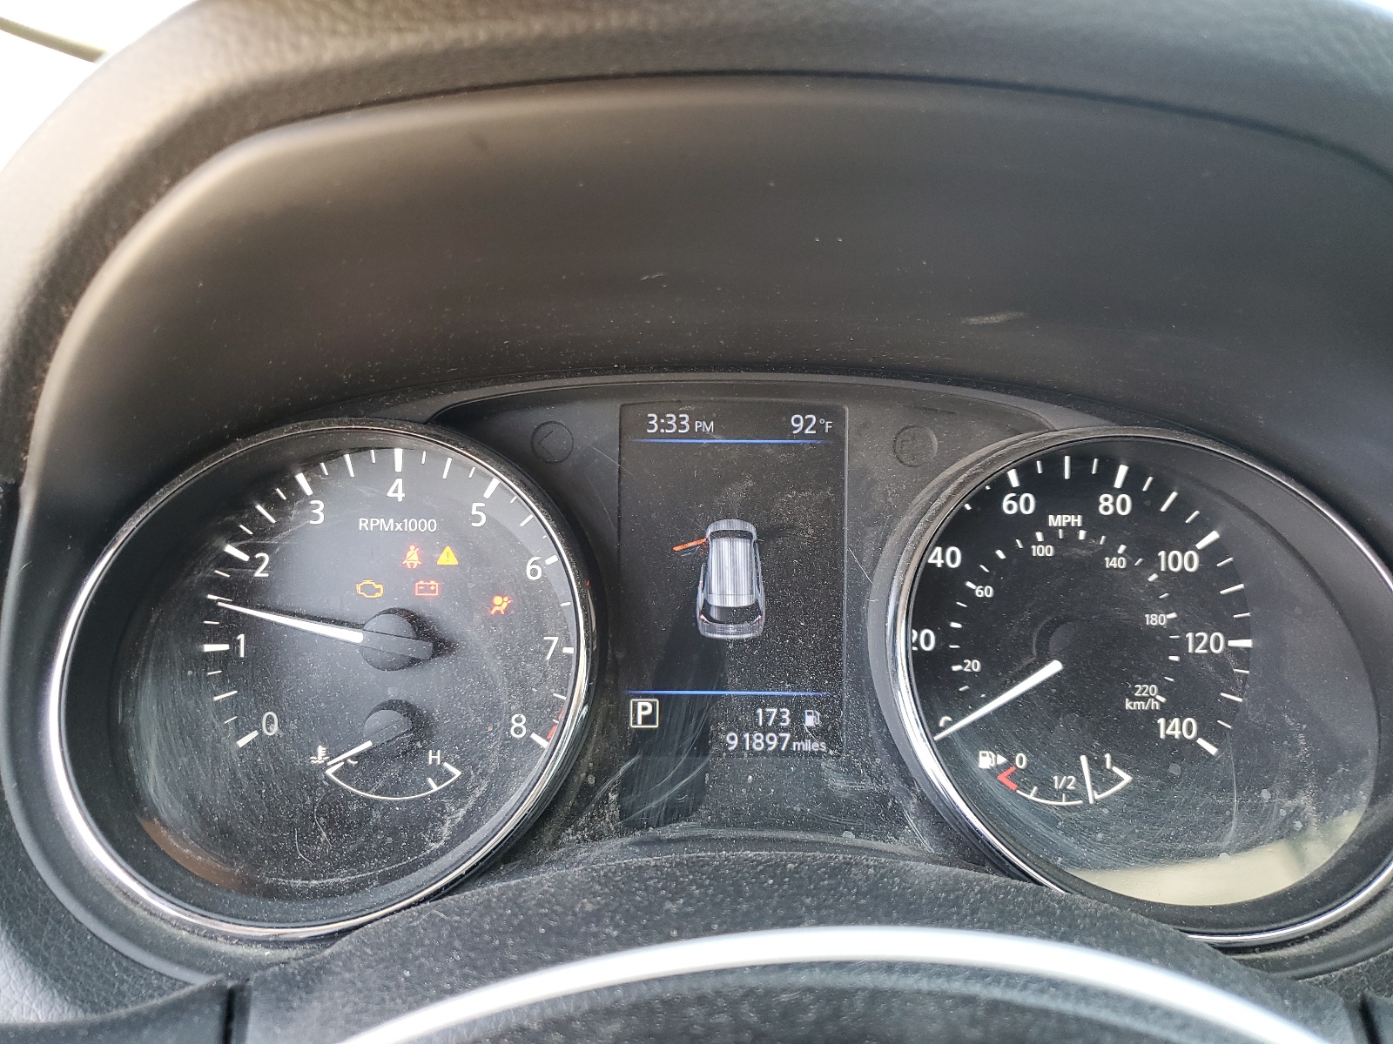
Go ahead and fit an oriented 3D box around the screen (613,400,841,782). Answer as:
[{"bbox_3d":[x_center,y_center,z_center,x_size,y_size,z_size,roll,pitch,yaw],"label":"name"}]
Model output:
[{"bbox_3d":[0.010,0.022,0.312,0.067,0.115,0.012,0,1,-1],"label":"screen"}]

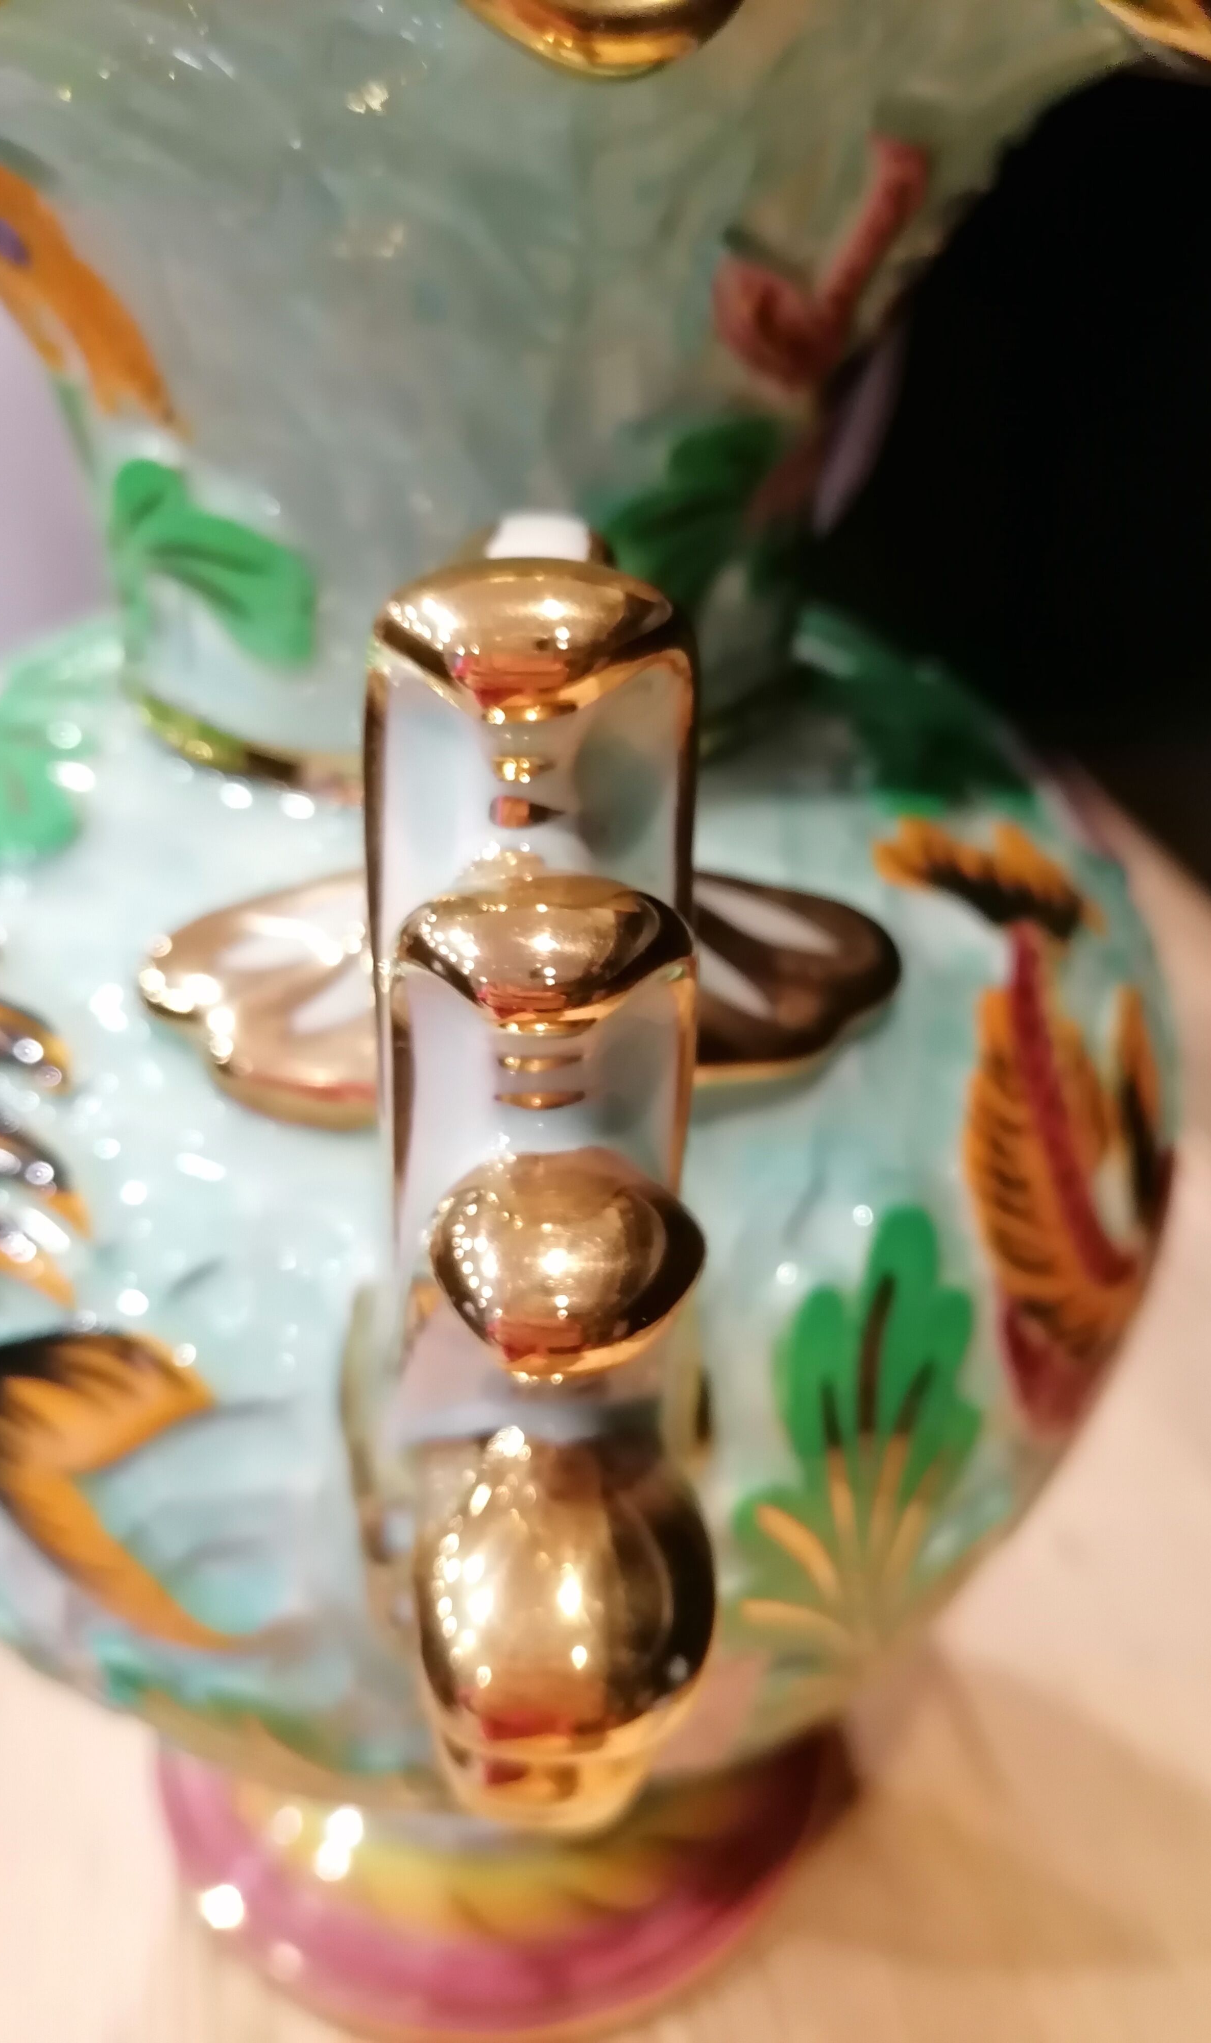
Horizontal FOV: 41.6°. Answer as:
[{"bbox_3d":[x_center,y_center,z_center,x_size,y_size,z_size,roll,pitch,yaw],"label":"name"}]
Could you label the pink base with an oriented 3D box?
[{"bbox_3d":[-0.019,0.110,0.285,0.121,0.033,0.121,1,31,0],"label":"pink base"}]

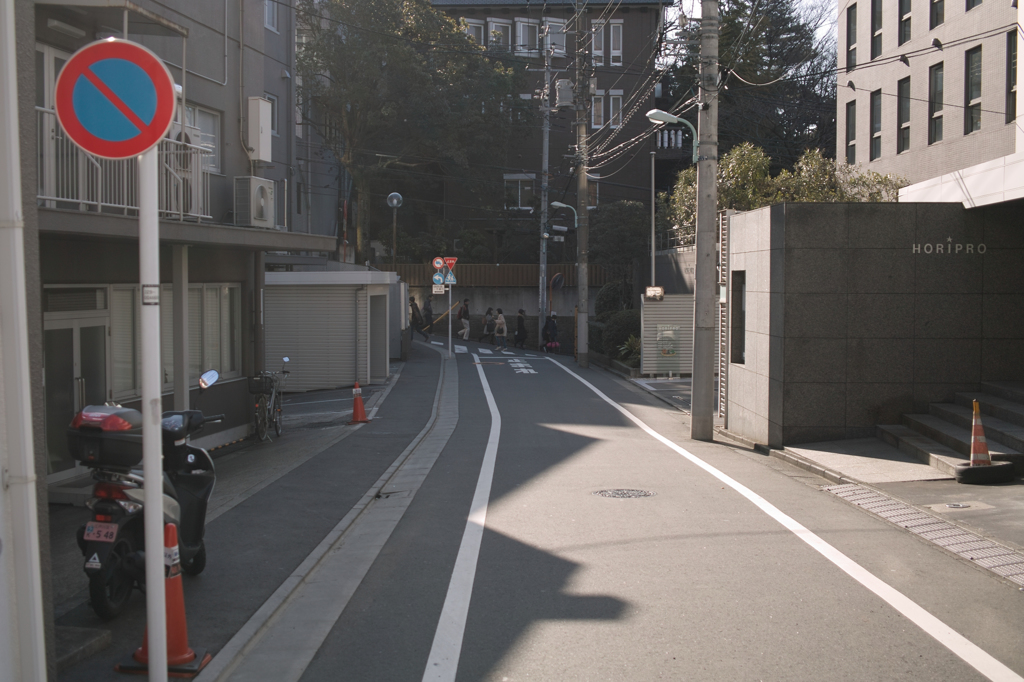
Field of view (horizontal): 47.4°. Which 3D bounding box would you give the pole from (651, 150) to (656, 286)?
[{"bbox_3d":[3.928,-2.154,32.500,0.100,6.170,0.100,0,3,0],"label":"pole"}]

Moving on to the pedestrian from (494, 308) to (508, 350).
[{"bbox_3d":[-0.402,-0.450,44.666,0.520,1.590,0.460,0,3,-6],"label":"pedestrian"}]

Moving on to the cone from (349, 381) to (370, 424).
[{"bbox_3d":[-2.642,1.065,20.083,0.390,0.700,0.390,-3,3,-6],"label":"cone"}]

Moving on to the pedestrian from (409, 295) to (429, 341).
[{"bbox_3d":[-3.575,-0.831,44.337,0.800,1.700,0.520,0,3,0],"label":"pedestrian"}]

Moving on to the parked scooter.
[{"bbox_3d":[-2.166,0.883,7.105,0.700,1.360,1.760,1,3,11],"label":"parked scooter"}]

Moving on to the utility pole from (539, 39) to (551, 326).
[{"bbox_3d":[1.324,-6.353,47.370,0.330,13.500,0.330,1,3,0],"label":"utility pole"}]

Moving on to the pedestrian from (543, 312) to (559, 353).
[{"bbox_3d":[1.552,-0.292,47.000,0.580,1.550,0.520,0,3,0],"label":"pedestrian"}]

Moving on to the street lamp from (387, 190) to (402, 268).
[{"bbox_3d":[-3.515,-1.911,35.125,0.470,5.100,0.470,0,3,0],"label":"street lamp"}]

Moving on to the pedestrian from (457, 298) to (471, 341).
[{"bbox_3d":[-1.907,-0.846,47.300,0.520,1.730,0.520,0,3,0],"label":"pedestrian"}]

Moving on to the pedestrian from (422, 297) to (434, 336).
[{"bbox_3d":[-3.564,-1.088,49.345,0.520,1.710,0.500,0,3,0],"label":"pedestrian"}]

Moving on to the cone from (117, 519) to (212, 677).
[{"bbox_3d":[-1.735,1.251,5.799,0.380,0.700,0.380,1,3,8],"label":"cone"}]

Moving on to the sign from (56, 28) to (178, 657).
[{"bbox_3d":[-1.292,0.311,3.884,0.410,2.600,0.100,0,3,-3],"label":"sign"}]

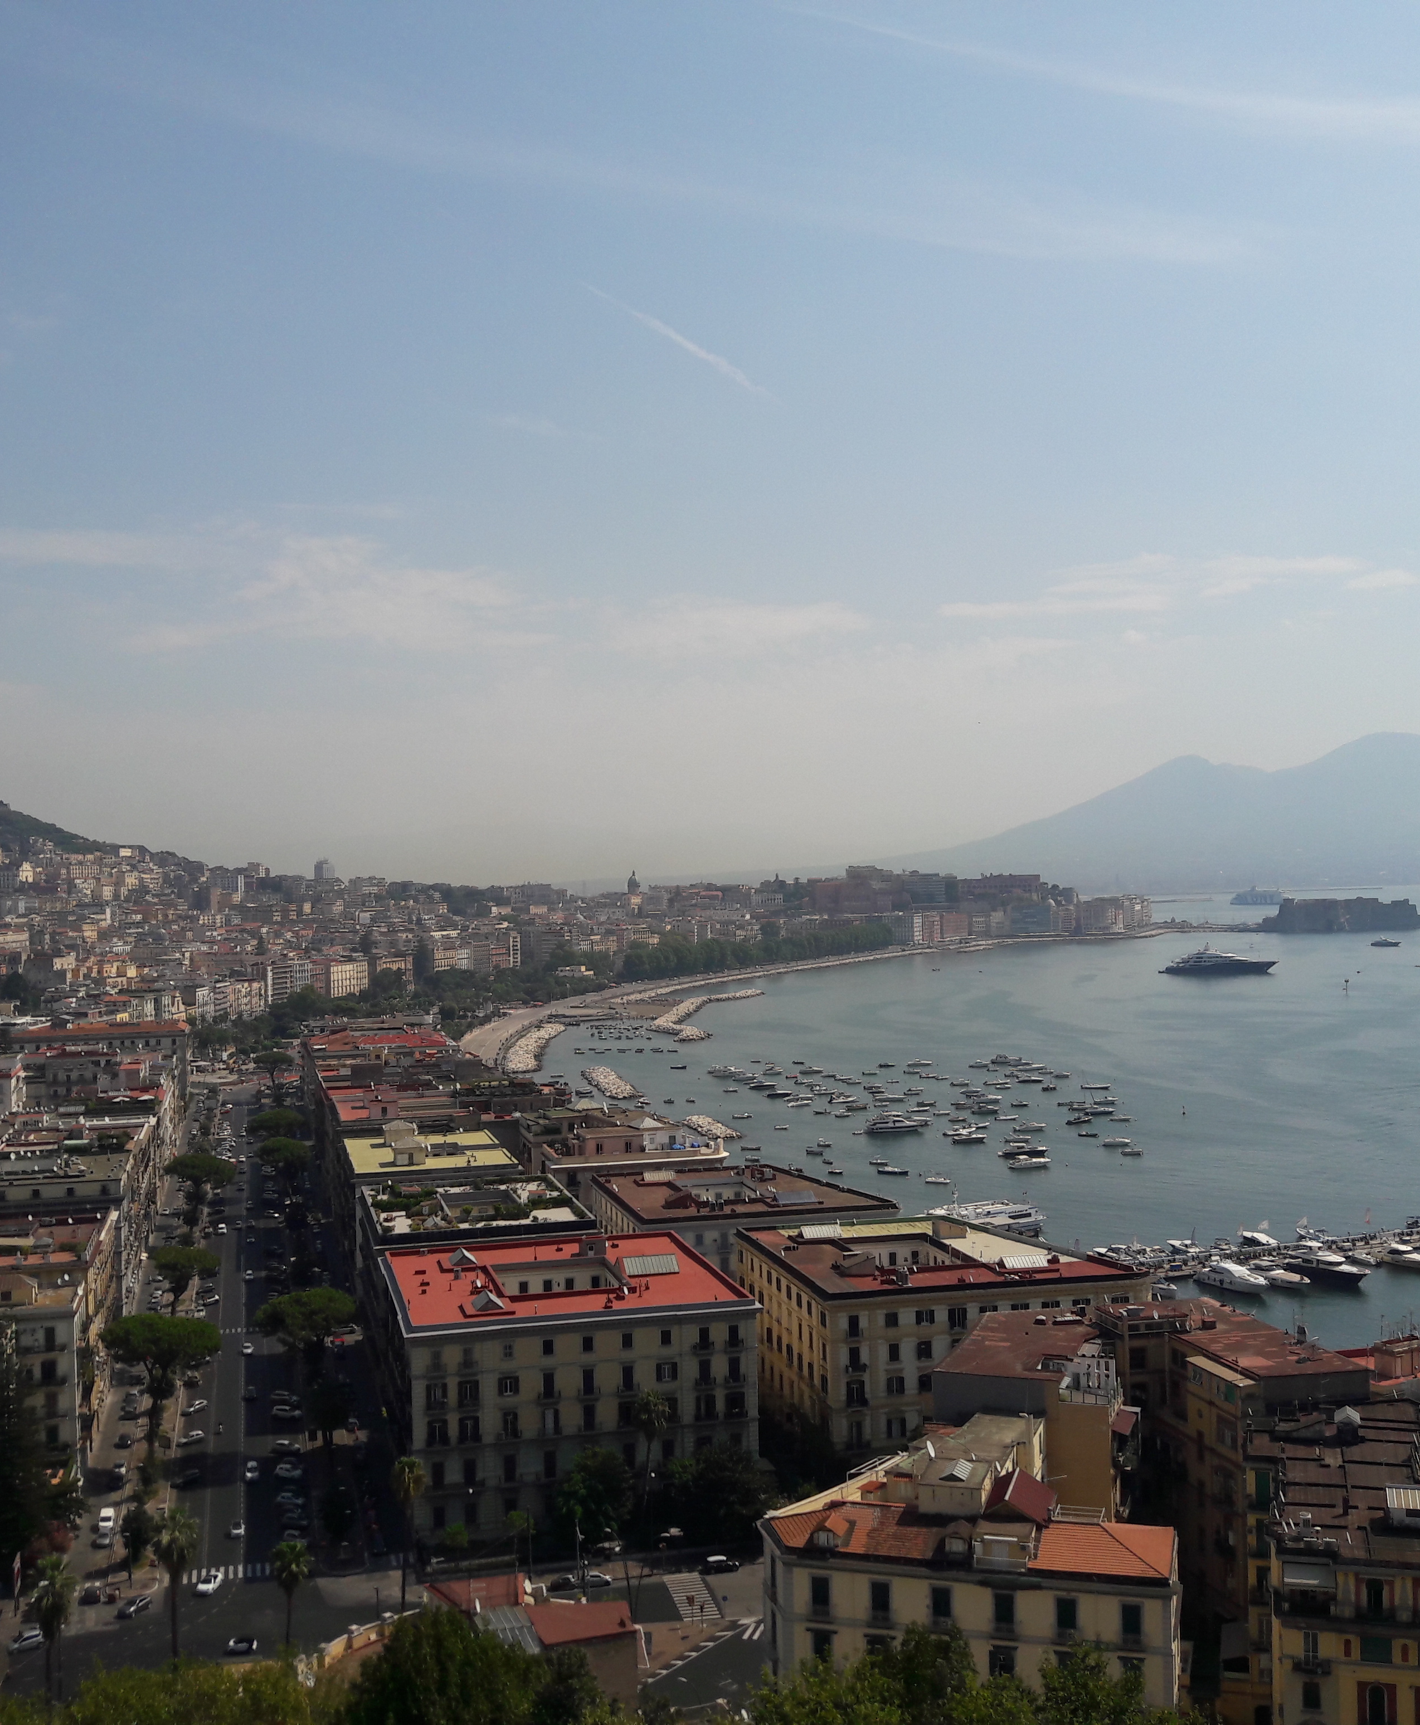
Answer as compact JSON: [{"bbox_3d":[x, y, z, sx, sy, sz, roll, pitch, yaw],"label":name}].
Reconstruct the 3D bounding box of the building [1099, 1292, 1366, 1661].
[{"bbox_3d":[55.850,65.450,204.890,15.400,28.500,33.800,-1,0,-15],"label":"building"}]

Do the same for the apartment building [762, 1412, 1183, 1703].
[{"bbox_3d":[24.330,66.340,166.690,34.440,27.000,41.290,-1,0,14],"label":"apartment building"}]

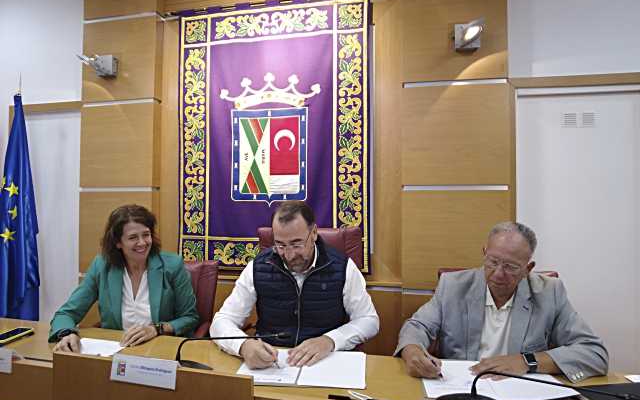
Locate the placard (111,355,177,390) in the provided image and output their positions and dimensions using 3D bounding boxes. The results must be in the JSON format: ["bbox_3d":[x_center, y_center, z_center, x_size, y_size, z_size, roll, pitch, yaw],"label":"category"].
[{"bbox_3d":[-0.504,0.496,1.088,0.220,0.074,0.055,0,-1,14],"label":"placard"}]

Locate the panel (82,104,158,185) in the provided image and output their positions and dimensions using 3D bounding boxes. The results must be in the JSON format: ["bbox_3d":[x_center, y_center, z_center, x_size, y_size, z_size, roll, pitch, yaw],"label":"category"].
[{"bbox_3d":[-1.592,-0.415,2.942,0.665,0.648,0.050,0,-1,11],"label":"panel"}]

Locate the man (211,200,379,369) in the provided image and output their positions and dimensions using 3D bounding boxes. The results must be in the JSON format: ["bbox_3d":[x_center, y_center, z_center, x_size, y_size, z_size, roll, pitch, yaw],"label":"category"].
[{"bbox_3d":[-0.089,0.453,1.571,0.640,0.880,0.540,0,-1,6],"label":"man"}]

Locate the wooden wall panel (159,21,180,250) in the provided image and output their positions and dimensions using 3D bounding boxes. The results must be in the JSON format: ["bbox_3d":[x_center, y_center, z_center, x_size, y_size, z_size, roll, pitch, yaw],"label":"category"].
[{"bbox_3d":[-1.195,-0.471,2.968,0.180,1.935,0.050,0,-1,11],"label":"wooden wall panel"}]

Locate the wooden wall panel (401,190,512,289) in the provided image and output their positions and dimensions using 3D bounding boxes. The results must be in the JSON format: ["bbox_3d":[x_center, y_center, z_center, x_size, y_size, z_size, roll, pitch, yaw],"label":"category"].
[{"bbox_3d":[0.884,0.274,2.446,0.681,0.653,0.050,0,-1,11],"label":"wooden wall panel"}]

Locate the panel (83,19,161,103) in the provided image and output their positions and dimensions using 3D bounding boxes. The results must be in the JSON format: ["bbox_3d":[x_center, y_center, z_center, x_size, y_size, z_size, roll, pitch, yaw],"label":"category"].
[{"bbox_3d":[-1.590,-1.091,2.956,0.665,0.650,0.050,0,-1,11],"label":"panel"}]

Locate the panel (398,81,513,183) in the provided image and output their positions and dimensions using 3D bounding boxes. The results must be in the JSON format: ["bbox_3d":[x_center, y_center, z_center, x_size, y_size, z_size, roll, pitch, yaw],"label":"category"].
[{"bbox_3d":[0.886,-0.425,2.461,0.681,0.653,0.050,0,-1,11],"label":"panel"}]

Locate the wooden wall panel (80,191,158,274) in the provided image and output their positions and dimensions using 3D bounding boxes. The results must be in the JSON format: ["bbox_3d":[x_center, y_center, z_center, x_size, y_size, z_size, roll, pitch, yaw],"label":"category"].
[{"bbox_3d":[-1.594,0.270,2.927,0.665,0.655,0.050,0,-1,11],"label":"wooden wall panel"}]

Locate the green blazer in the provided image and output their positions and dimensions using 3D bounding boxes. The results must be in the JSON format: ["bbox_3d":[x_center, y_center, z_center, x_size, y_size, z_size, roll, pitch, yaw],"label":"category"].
[{"bbox_3d":[-0.869,0.488,1.710,0.590,0.470,0.400,0,-1,-9],"label":"green blazer"}]

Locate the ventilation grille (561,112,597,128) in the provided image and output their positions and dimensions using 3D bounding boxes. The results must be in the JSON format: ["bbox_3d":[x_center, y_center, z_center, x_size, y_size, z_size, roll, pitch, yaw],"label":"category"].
[{"bbox_3d":[1.626,-0.498,2.334,0.196,0.100,0.020,0,-1,11],"label":"ventilation grille"}]

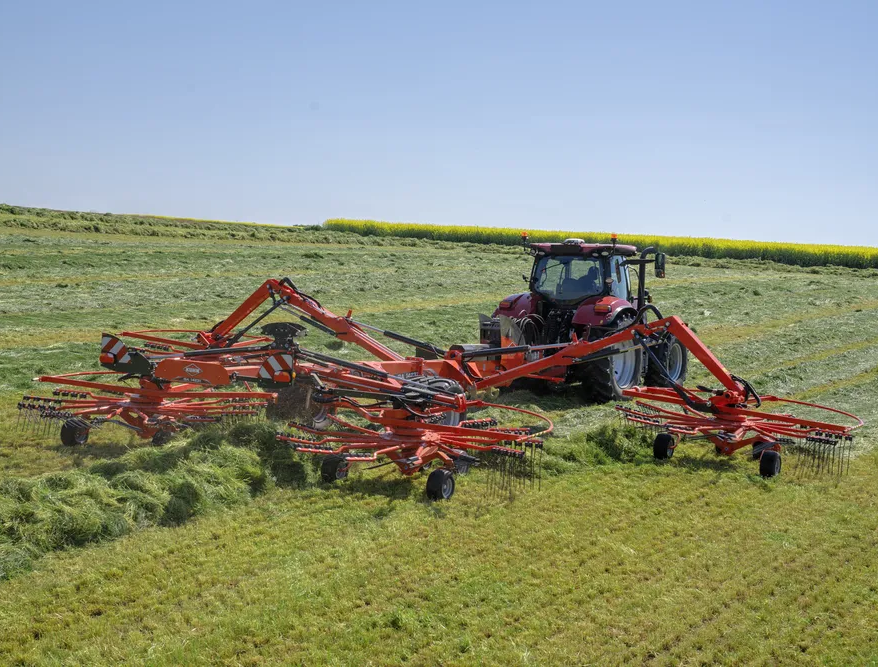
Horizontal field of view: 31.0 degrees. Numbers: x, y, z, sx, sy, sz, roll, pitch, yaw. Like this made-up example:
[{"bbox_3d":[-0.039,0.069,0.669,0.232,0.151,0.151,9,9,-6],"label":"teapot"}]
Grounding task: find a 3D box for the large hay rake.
[{"bbox_3d":[-0.346,0.561,25.208,13.400,2.400,11.900,6,5,27],"label":"large hay rake"}]

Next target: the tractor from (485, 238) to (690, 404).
[{"bbox_3d":[3.481,-0.322,33.621,2.650,3.200,5.200,4,4,31],"label":"tractor"}]

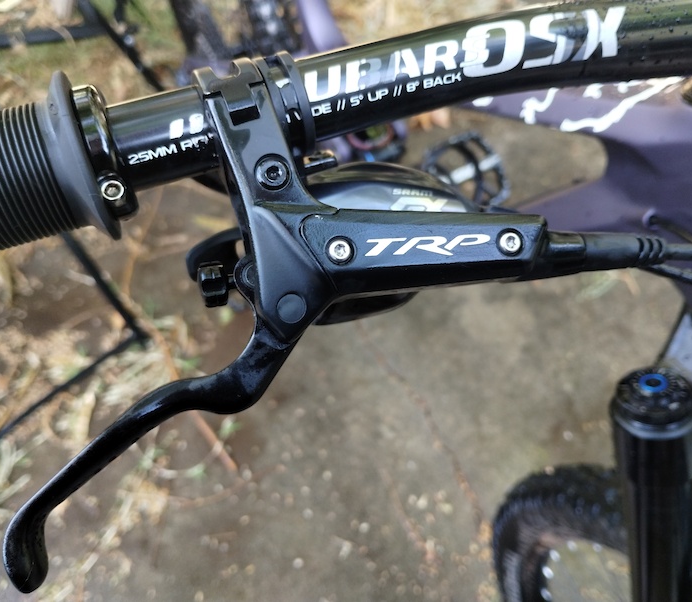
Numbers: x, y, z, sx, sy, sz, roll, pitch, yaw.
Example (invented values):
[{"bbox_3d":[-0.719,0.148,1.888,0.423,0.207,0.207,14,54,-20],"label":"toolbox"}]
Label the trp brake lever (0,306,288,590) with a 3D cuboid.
[{"bbox_3d":[-0.047,0.034,0.165,0.097,0.013,0.022,-40,95,-10],"label":"trp brake lever"}]

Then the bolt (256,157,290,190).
[{"bbox_3d":[-0.019,-0.033,0.170,0.009,0.005,0.009,0,88,-11],"label":"bolt"}]

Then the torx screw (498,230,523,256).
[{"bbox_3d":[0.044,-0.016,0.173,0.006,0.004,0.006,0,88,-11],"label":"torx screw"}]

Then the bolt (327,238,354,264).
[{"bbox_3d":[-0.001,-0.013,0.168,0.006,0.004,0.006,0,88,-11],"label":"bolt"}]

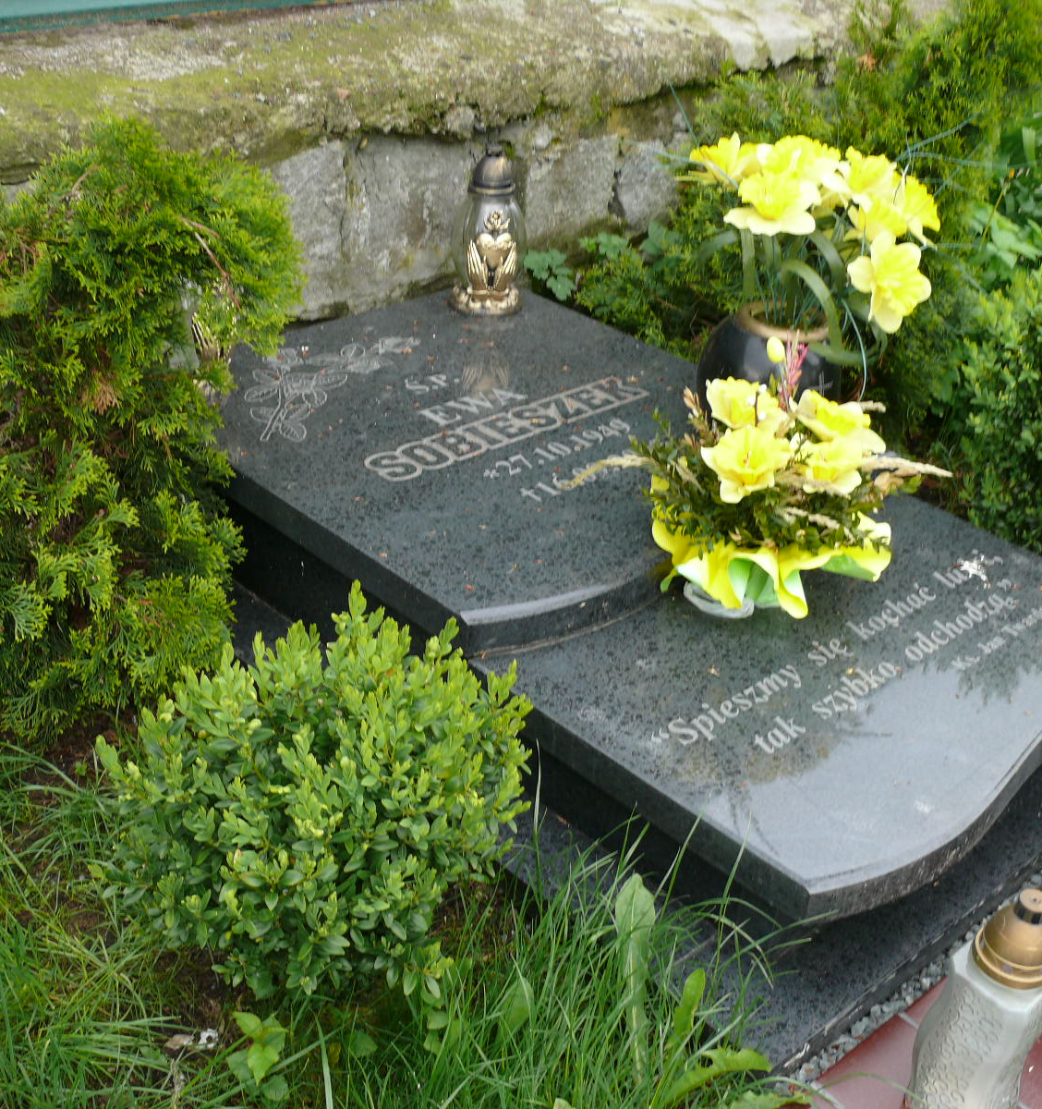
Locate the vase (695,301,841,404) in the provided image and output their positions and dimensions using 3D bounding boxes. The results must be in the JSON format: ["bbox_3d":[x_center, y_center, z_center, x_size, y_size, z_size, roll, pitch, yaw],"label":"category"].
[{"bbox_3d":[0.365,-0.251,2.188,0.212,0.215,0.212,-22,40,-38],"label":"vase"}]

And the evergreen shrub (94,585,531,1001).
[{"bbox_3d":[-0.218,0.244,1.577,0.450,0.415,0.450,4,30,-2],"label":"evergreen shrub"}]

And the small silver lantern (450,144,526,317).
[{"bbox_3d":[-0.052,-0.570,2.608,0.135,0.280,0.135,1,30,-6],"label":"small silver lantern"}]

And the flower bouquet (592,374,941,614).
[{"bbox_3d":[0.316,-0.073,1.904,0.440,0.270,0.340,10,30,9],"label":"flower bouquet"}]

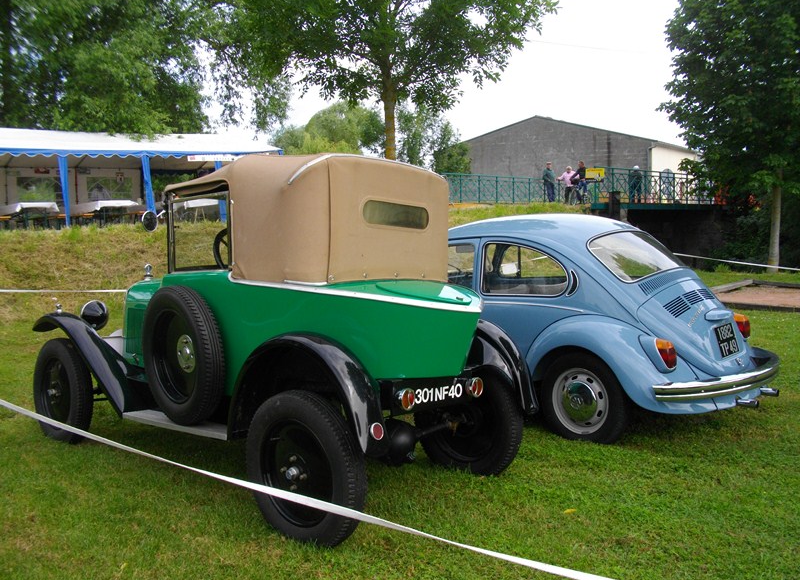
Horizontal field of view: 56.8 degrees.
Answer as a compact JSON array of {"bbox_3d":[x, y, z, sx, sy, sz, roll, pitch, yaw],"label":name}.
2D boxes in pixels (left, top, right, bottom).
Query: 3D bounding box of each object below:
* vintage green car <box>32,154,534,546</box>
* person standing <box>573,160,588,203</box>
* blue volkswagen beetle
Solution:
[{"bbox_3d":[-0.867,0.148,4.408,3.300,1.780,1.380,4,7,41],"label":"vintage green car"},{"bbox_3d":[7.396,-4.413,30.300,0.500,1.740,0.550,-5,7,-39],"label":"person standing"},{"bbox_3d":[0.901,0.149,6.035,1.560,1.490,4.040,-5,7,-42],"label":"blue volkswagen beetle"}]

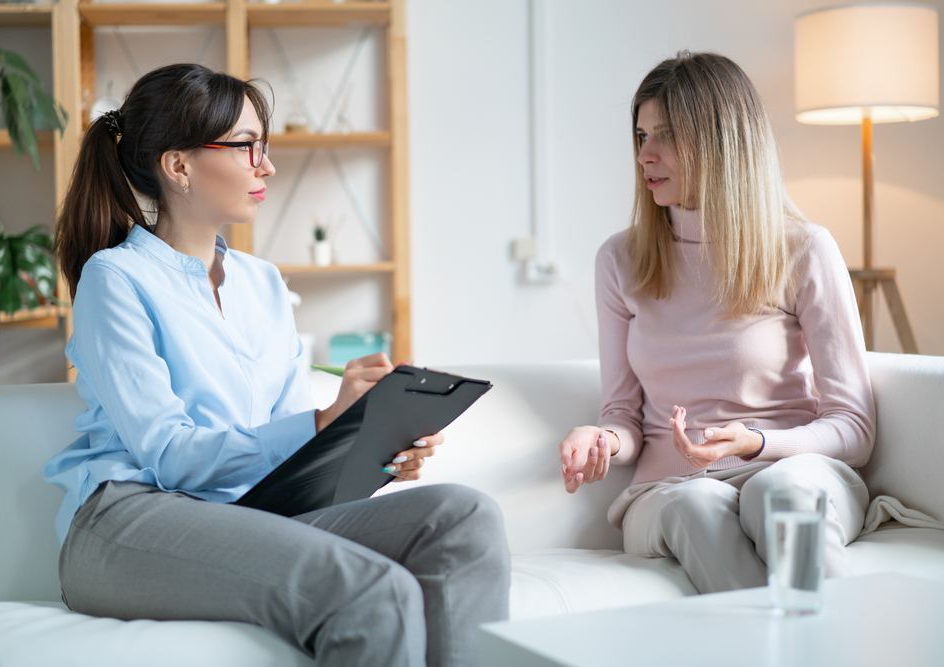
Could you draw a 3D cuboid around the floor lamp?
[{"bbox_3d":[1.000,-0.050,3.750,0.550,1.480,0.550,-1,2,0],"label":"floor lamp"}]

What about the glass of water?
[{"bbox_3d":[0.354,0.238,1.670,0.066,0.131,0.066,-1,2,0],"label":"glass of water"}]

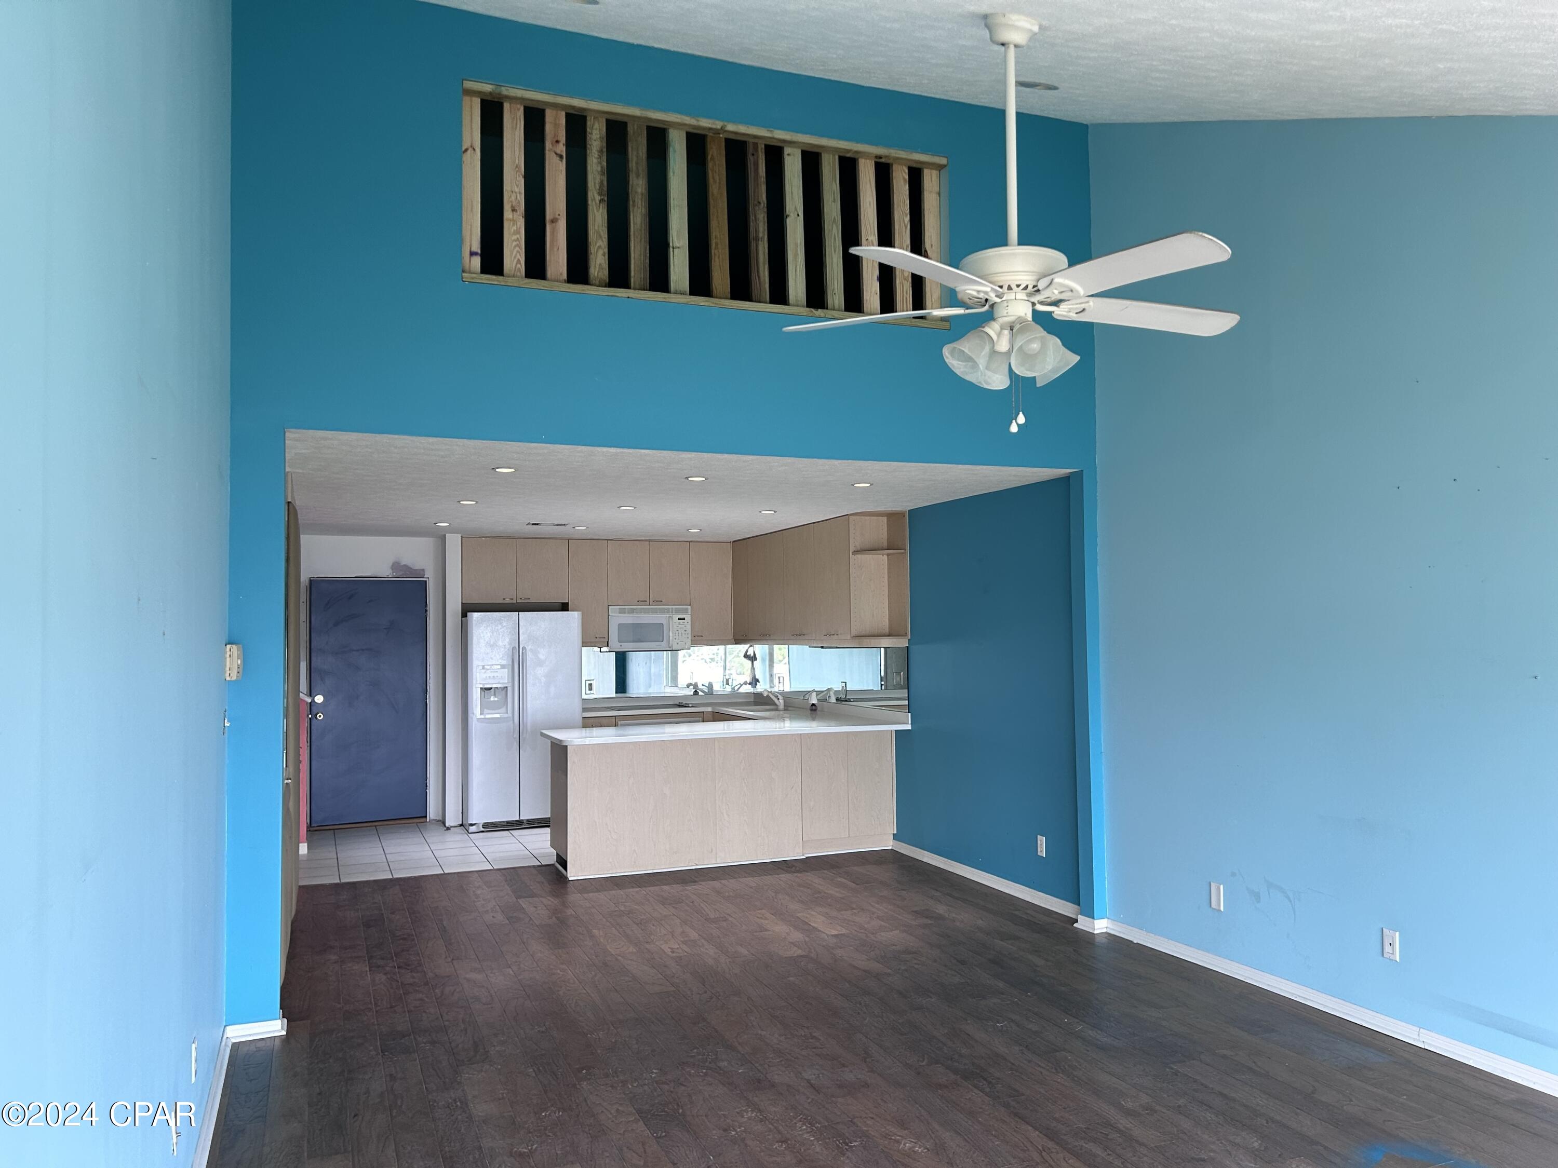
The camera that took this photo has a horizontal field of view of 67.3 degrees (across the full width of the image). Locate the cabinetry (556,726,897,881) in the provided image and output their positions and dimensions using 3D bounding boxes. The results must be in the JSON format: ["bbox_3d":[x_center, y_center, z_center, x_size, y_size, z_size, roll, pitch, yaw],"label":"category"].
[{"bbox_3d":[-0.382,1.471,8.246,2.333,0.880,0.615,0,-3,-22],"label":"cabinetry"}]

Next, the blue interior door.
[{"bbox_3d":[-3.423,0.969,9.775,0.913,2.022,0.050,0,-3,-22],"label":"blue interior door"}]

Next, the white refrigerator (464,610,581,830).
[{"bbox_3d":[-2.166,1.118,9.790,0.916,1.760,0.750,0,-3,-22],"label":"white refrigerator"}]

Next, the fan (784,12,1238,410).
[{"bbox_3d":[0.654,-1.013,3.186,1.330,1.123,1.330,0,-3,-22],"label":"fan"}]

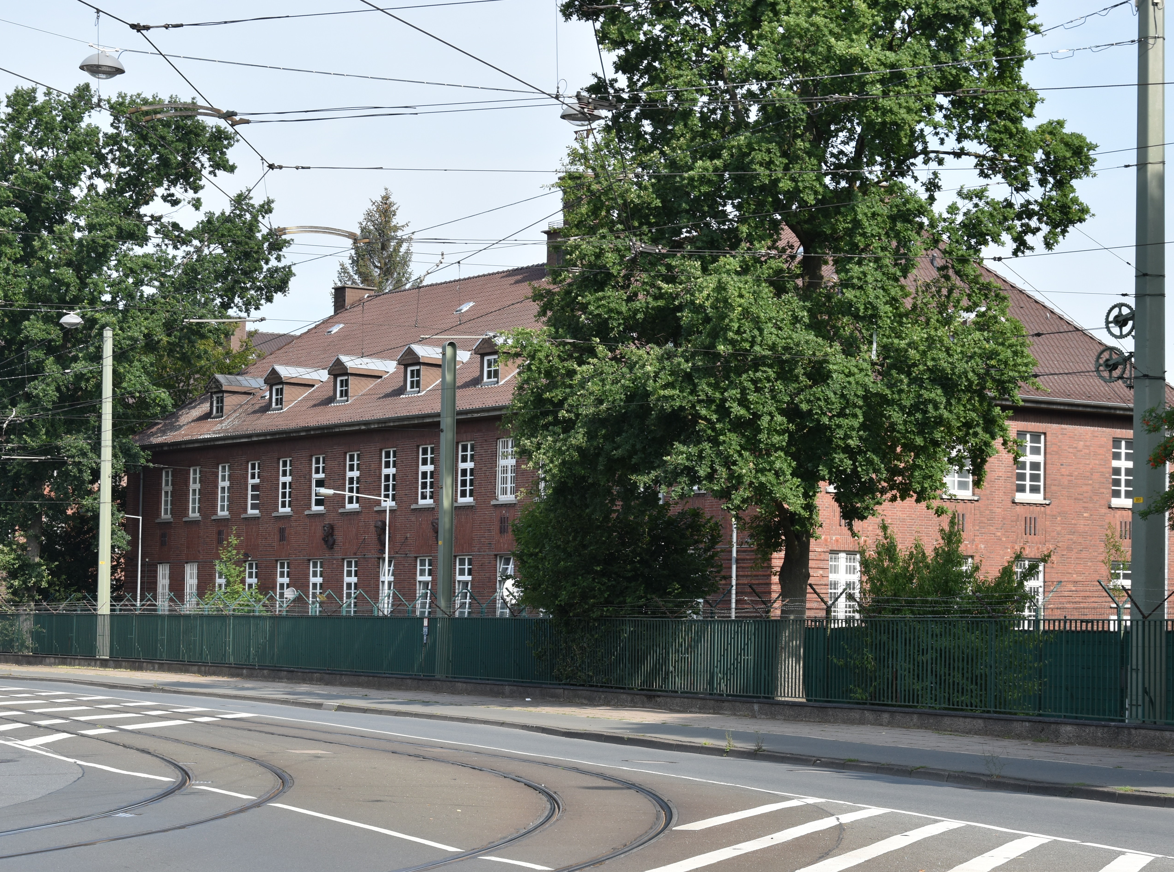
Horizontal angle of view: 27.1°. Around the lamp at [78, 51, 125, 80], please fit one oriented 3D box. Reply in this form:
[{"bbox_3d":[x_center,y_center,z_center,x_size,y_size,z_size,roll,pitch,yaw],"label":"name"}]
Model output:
[{"bbox_3d":[-5.667,-4.335,28.500,0.530,0.330,0.530,2,-4,-11],"label":"lamp"}]

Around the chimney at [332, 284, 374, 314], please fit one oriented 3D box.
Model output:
[{"bbox_3d":[-10.033,-5.390,104.980,1.500,2.000,1.100,4,-5,-34],"label":"chimney"}]

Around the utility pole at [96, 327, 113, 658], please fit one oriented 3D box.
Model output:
[{"bbox_3d":[-14.493,1.700,73.360,0.390,10.020,0.390,3,-5,-34],"label":"utility pole"}]

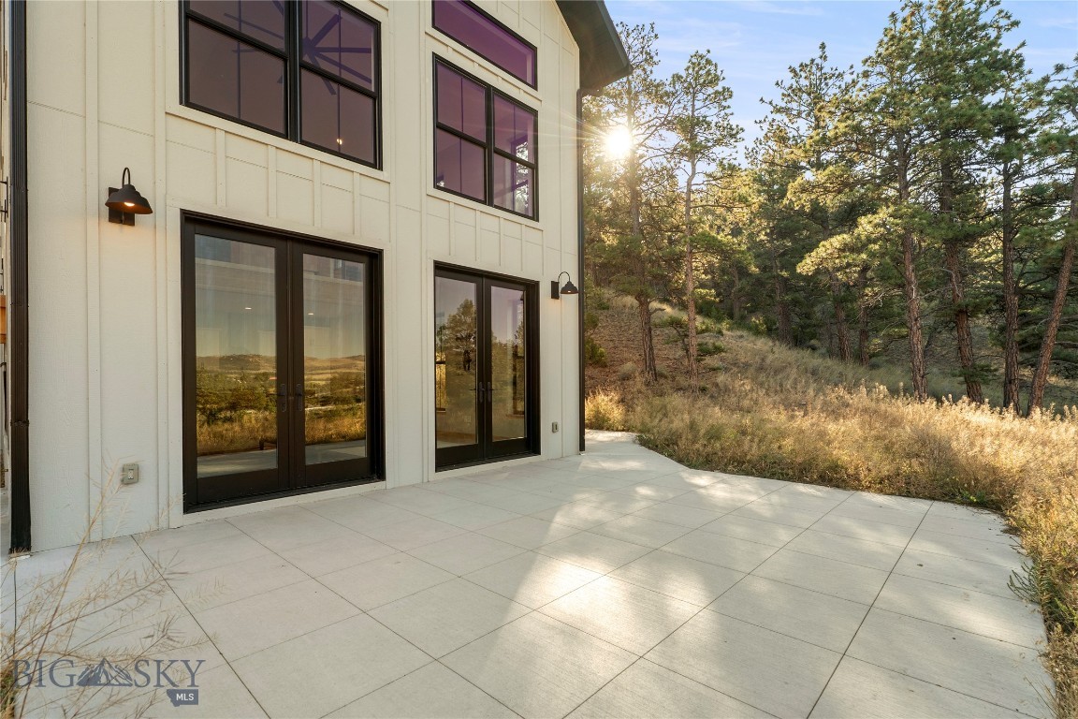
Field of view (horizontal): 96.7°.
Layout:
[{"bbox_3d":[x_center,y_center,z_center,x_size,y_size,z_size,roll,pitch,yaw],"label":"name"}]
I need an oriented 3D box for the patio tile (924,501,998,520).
[{"bbox_3d":[3.776,1.354,4.188,0.571,0.050,0.599,-3,-4,44],"label":"patio tile"}]

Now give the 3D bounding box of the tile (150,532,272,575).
[{"bbox_3d":[-2.249,1.361,3.301,0.629,0.040,0.609,-3,-4,43],"label":"tile"}]

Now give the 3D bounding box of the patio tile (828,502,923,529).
[{"bbox_3d":[2.931,1.359,4.168,0.621,0.050,0.599,-3,-4,44],"label":"patio tile"}]

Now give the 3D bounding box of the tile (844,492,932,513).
[{"bbox_3d":[3.383,1.395,4.665,0.629,0.040,0.609,-3,-4,43],"label":"tile"}]

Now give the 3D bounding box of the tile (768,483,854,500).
[{"bbox_3d":[2.927,1.421,5.097,0.629,0.040,0.609,-3,-4,43],"label":"tile"}]

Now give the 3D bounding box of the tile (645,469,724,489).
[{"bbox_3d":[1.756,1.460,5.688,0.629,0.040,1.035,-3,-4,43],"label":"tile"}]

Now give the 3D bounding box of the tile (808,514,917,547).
[{"bbox_3d":[2.544,1.354,3.783,0.629,0.040,0.609,-3,-4,43],"label":"tile"}]

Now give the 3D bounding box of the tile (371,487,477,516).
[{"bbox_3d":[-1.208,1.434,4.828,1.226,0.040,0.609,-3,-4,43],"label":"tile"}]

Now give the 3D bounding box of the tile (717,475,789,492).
[{"bbox_3d":[2.449,1.423,5.459,0.621,0.050,0.599,-3,-4,44],"label":"tile"}]

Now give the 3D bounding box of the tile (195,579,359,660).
[{"bbox_3d":[-1.338,1.309,2.436,0.629,0.040,0.609,-3,-4,43],"label":"tile"}]

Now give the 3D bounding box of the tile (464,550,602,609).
[{"bbox_3d":[-0.038,1.322,2.867,0.621,0.050,0.599,-3,-4,44],"label":"tile"}]

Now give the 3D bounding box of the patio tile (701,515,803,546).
[{"bbox_3d":[1.654,1.349,3.734,0.621,0.050,0.599,-3,-4,44],"label":"patio tile"}]

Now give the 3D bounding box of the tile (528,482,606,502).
[{"bbox_3d":[0.303,1.437,5.072,0.629,0.040,0.609,-3,-4,43],"label":"tile"}]

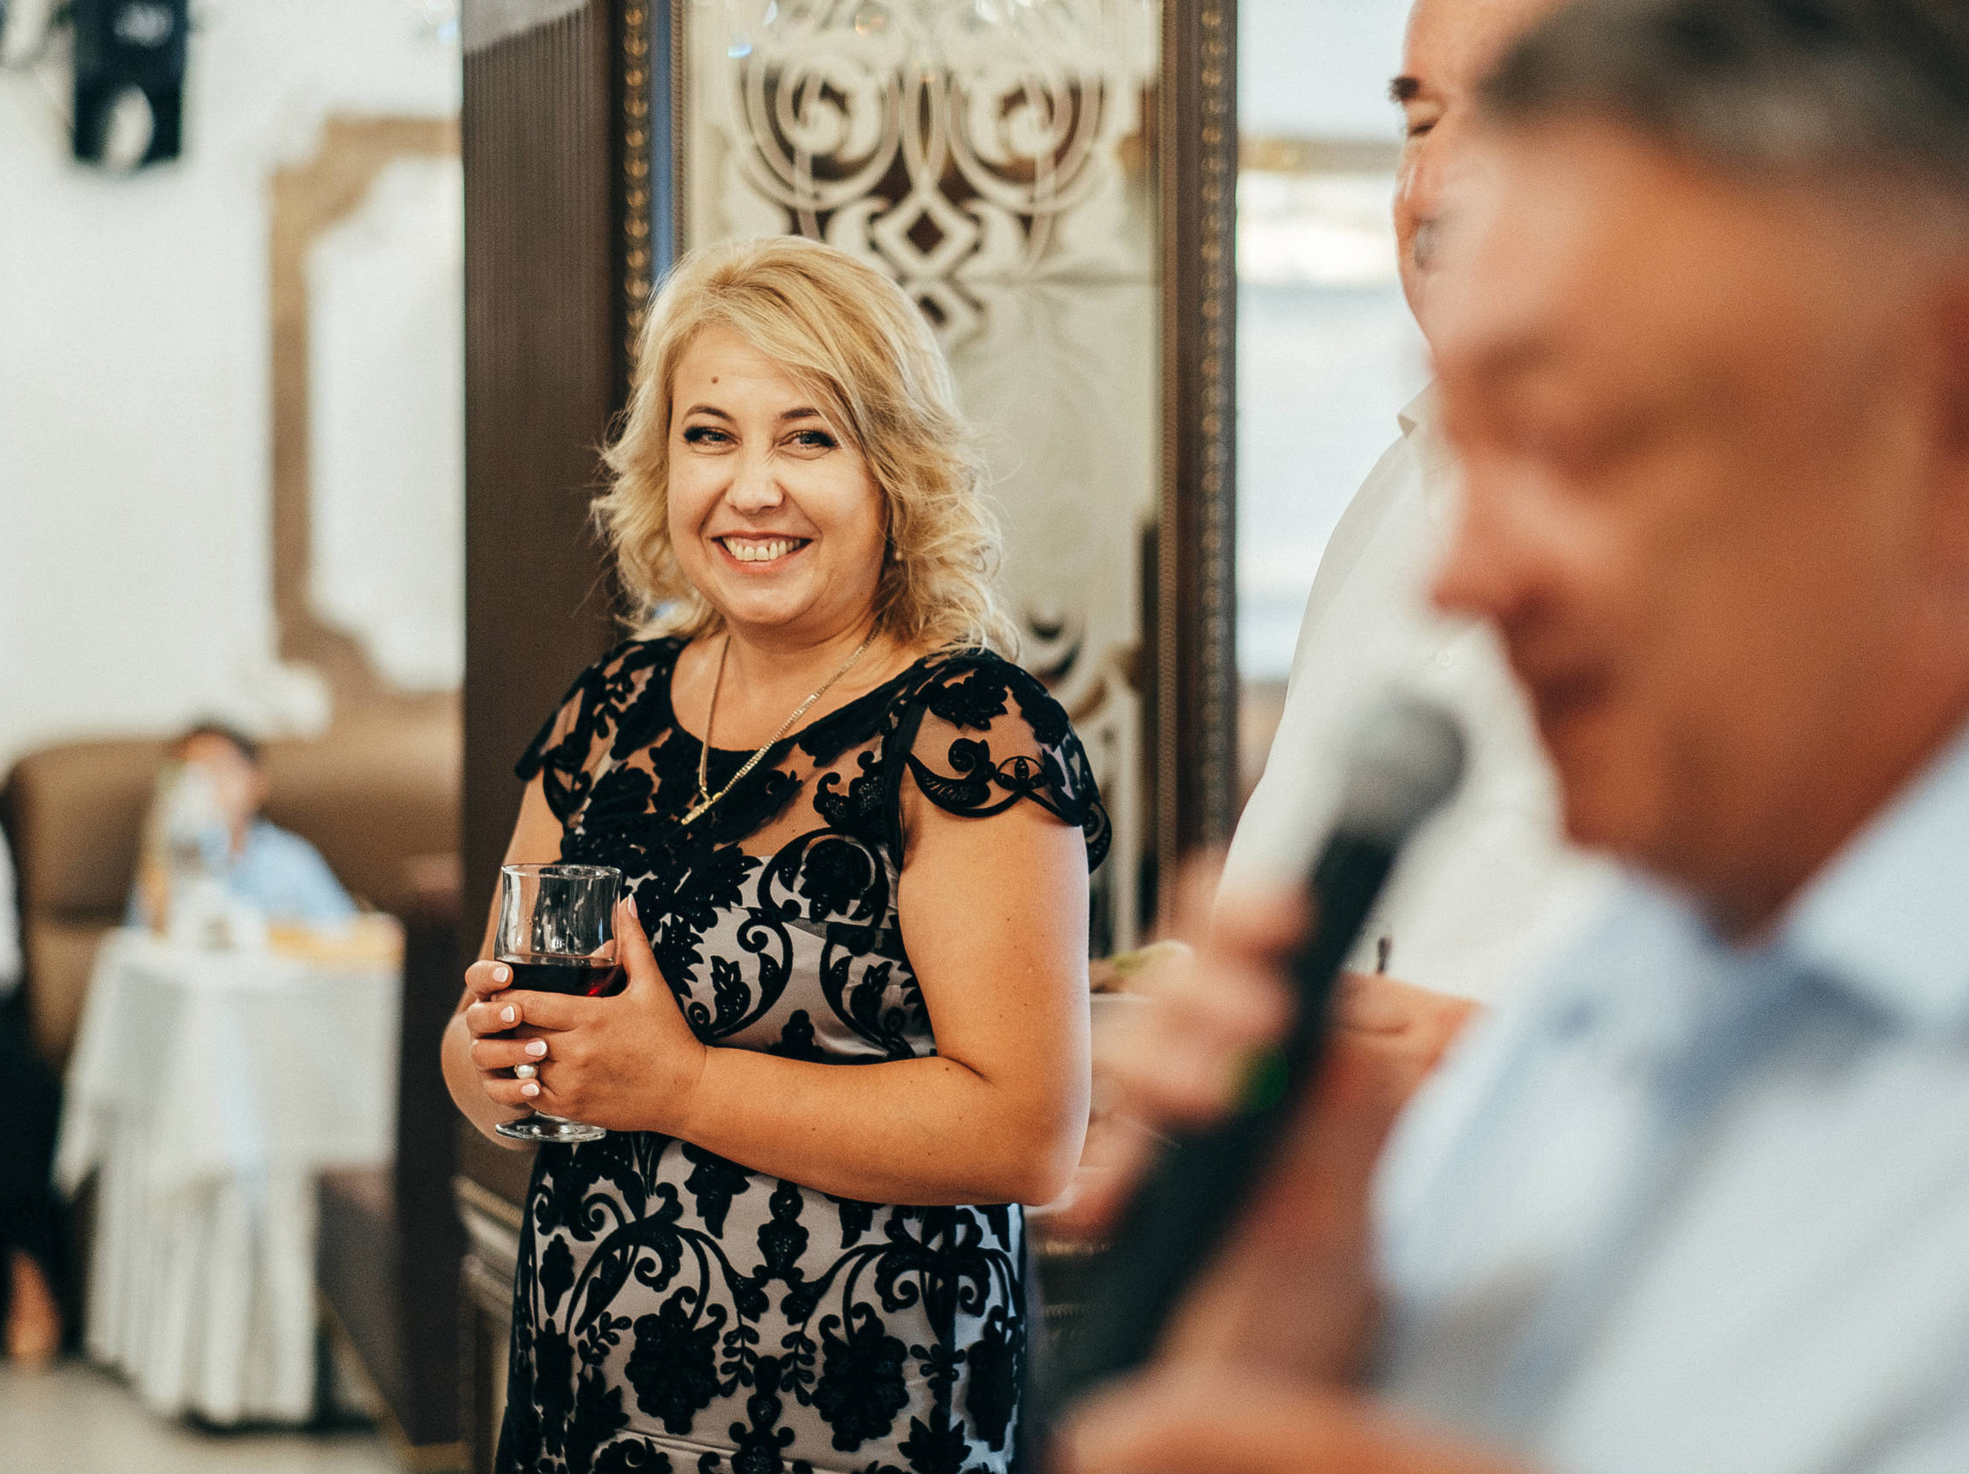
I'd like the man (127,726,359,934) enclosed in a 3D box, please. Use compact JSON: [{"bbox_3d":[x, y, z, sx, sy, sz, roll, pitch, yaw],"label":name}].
[{"bbox_3d":[-1.400,0.535,9.720,0.460,1.140,0.680,0,2,3],"label":"man"}]

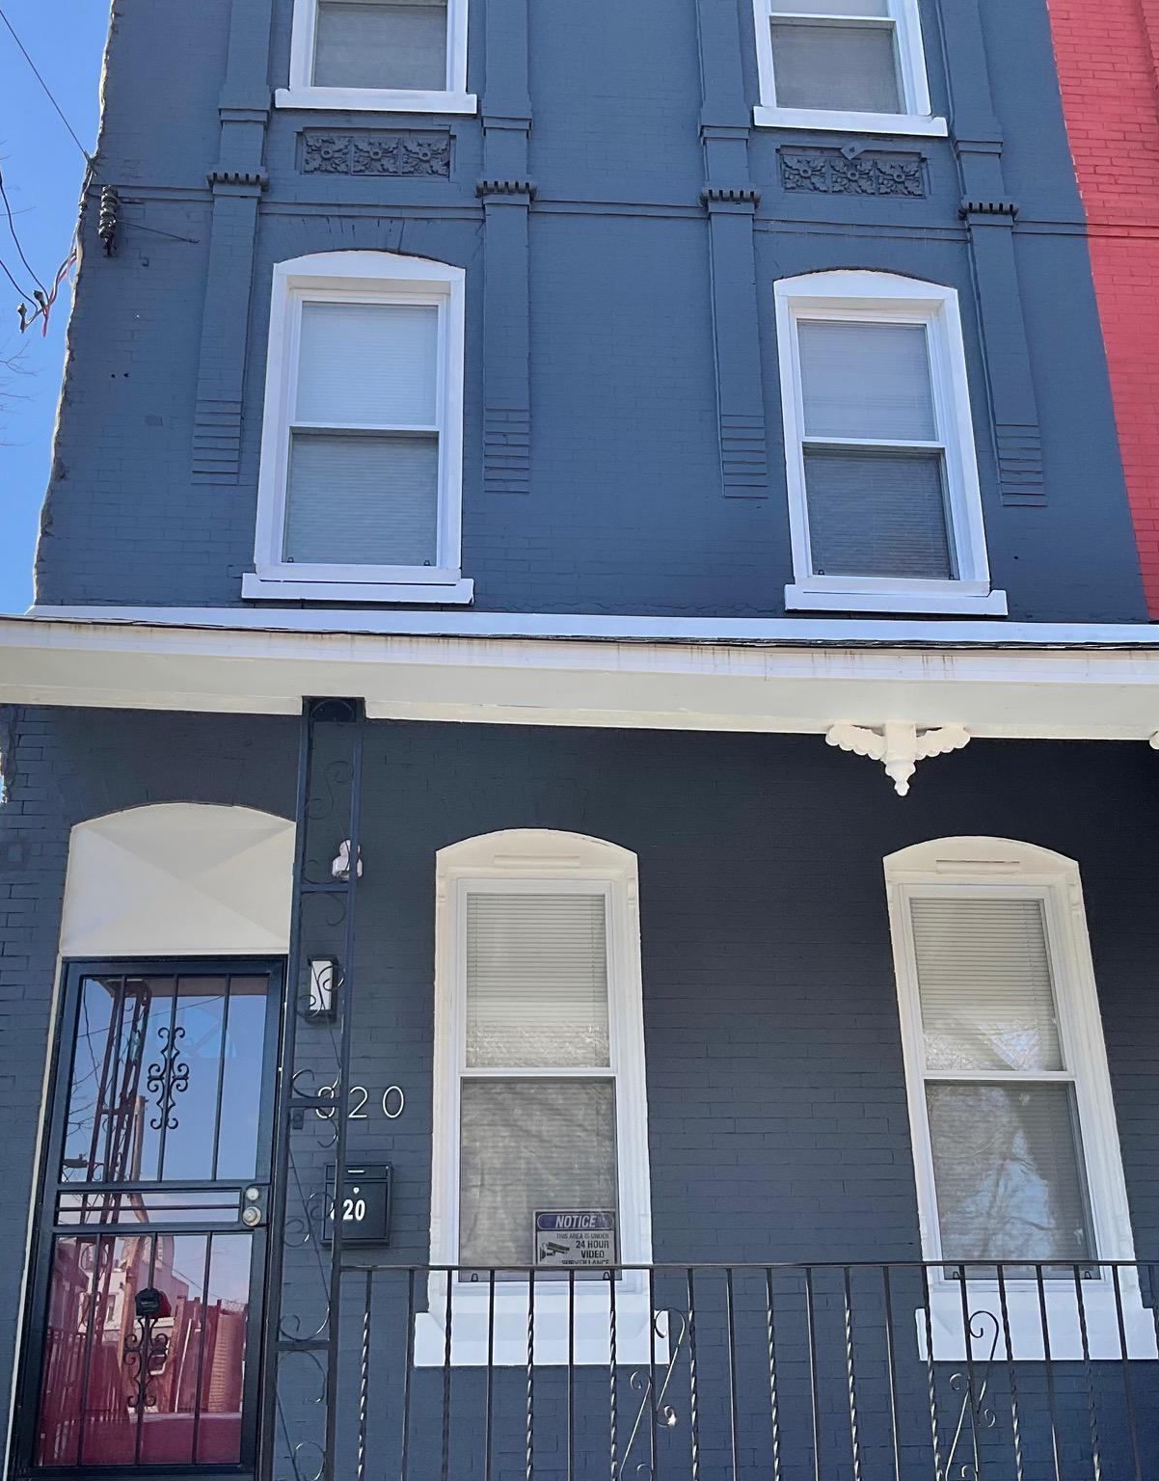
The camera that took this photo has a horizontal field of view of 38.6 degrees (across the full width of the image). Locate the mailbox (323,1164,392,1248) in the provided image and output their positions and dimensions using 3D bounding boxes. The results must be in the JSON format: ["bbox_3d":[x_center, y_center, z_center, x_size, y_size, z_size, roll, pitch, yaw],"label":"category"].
[{"bbox_3d":[-0.894,1.874,6.683,0.259,0.307,0.110,1,-22,-4],"label":"mailbox"}]

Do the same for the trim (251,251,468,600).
[{"bbox_3d":[-1.060,-1.571,8.174,1.020,2.010,0.150,1,-22,-4],"label":"trim"}]

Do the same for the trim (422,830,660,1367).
[{"bbox_3d":[-0.166,1.452,7.022,0.925,2.245,0.150,1,-22,-4],"label":"trim"}]

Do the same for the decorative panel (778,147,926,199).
[{"bbox_3d":[1.484,-3.062,8.949,0.800,0.313,0.060,1,-22,-4],"label":"decorative panel"}]

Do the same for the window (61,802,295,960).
[{"bbox_3d":[-1.750,0.608,7.272,0.990,0.705,0.100,1,-22,-4],"label":"window"}]

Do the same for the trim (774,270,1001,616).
[{"bbox_3d":[1.512,-1.530,8.368,1.020,2.020,0.150,1,-22,-4],"label":"trim"}]

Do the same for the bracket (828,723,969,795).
[{"bbox_3d":[1.085,0.064,5.582,0.497,0.270,0.100,1,-22,-4],"label":"bracket"}]

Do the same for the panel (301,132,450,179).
[{"bbox_3d":[-1.074,-3.093,8.752,0.787,0.295,0.060,1,-22,-4],"label":"panel"}]

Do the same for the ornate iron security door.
[{"bbox_3d":[-1.718,1.891,6.744,0.950,2.040,0.080,1,-22,-4],"label":"ornate iron security door"}]

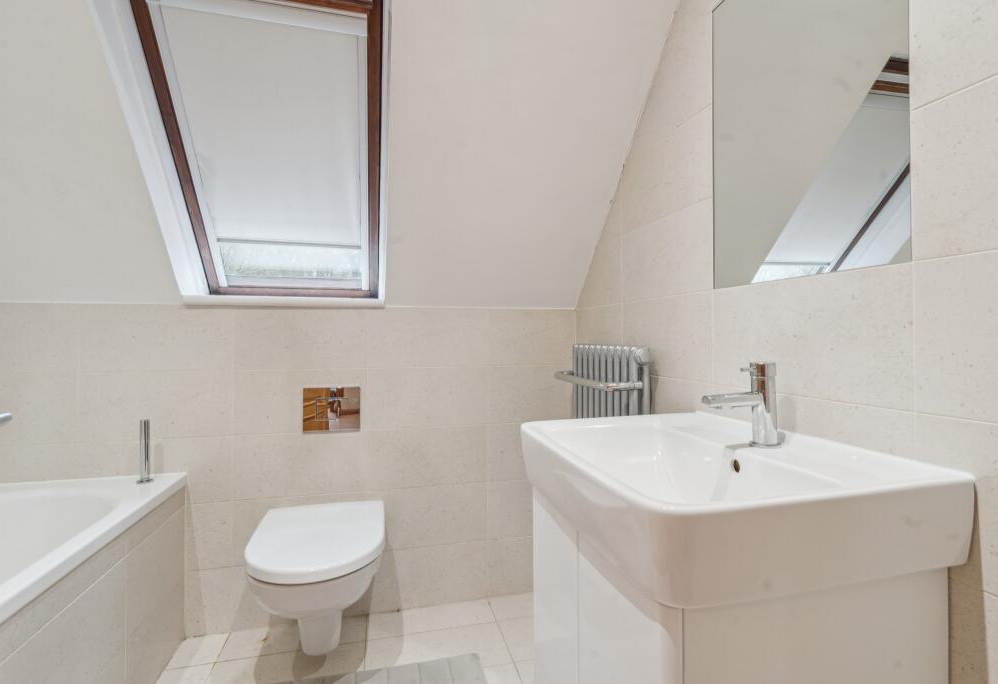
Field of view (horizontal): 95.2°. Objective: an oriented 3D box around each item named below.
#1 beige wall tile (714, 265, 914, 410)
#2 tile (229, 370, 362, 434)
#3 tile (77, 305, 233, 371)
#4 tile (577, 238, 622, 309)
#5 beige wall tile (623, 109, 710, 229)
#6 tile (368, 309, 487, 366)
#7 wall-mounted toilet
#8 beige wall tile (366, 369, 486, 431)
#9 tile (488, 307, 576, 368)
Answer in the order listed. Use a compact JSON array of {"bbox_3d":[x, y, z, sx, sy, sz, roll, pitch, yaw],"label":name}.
[{"bbox_3d":[0.563,-0.009,0.873,0.010,0.222,0.416,0,0,-15],"label":"beige wall tile"},{"bbox_3d":[-0.694,0.208,1.608,0.438,0.222,0.012,0,0,-14],"label":"tile"},{"bbox_3d":[-1.123,-0.011,1.505,0.443,0.222,0.010,0,0,-13],"label":"tile"},{"bbox_3d":[0.358,-0.236,1.648,0.010,0.222,0.358,0,0,-15],"label":"tile"},{"bbox_3d":[0.457,-0.456,1.272,0.010,0.222,0.416,0,0,-15],"label":"beige wall tile"},{"bbox_3d":[-0.263,-0.015,1.713,0.444,0.222,0.012,0,0,-14],"label":"tile"},{"bbox_3d":[-0.538,0.748,1.370,0.372,0.375,0.530,0,0,-14],"label":"wall-mounted toilet"},{"bbox_3d":[-0.259,0.208,1.701,0.443,0.222,0.010,0,0,-13],"label":"beige wall tile"},{"bbox_3d":[0.135,-0.013,1.811,0.372,0.222,0.012,0,0,-14],"label":"tile"}]

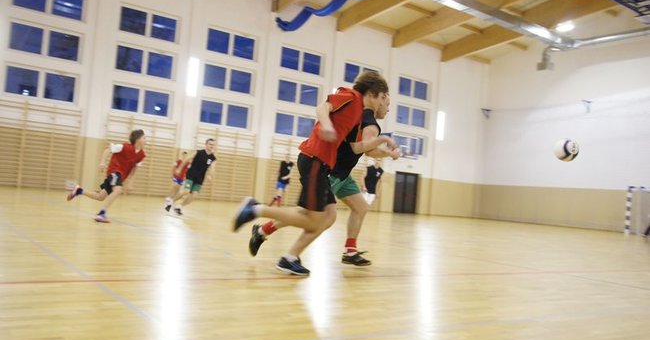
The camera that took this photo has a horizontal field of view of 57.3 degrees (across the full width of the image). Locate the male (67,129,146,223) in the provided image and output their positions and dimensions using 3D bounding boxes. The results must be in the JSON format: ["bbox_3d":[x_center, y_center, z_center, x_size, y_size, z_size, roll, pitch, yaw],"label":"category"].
[{"bbox_3d":[-3.031,0.057,8.258,0.950,1.310,0.570,4,-2,18],"label":"male"}]

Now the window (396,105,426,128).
[{"bbox_3d":[4.593,-2.868,31.672,2.250,0.970,0.140,6,-3,-36],"label":"window"}]

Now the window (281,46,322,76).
[{"bbox_3d":[-1.075,-5.022,27.489,2.250,0.970,0.140,6,-3,-36],"label":"window"}]

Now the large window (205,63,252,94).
[{"bbox_3d":[-4.101,-3.851,25.314,2.250,0.970,0.140,6,-3,-36],"label":"large window"}]

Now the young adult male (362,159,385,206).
[{"bbox_3d":[1.101,0.496,14.400,0.580,1.740,0.500,6,-2,-25],"label":"young adult male"}]

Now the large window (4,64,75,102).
[{"bbox_3d":[-10.026,-3.009,21.020,2.250,0.970,0.140,6,-3,-36],"label":"large window"}]

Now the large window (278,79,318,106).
[{"bbox_3d":[-1.233,-3.593,27.938,2.296,0.965,0.150,6,-3,-36],"label":"large window"}]

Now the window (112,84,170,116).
[{"bbox_3d":[-7.128,-2.681,23.140,2.250,0.970,0.140,6,-3,-36],"label":"window"}]

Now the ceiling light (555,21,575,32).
[{"bbox_3d":[11.241,-6.721,27.878,0.450,0.200,0.900,6,-3,-36],"label":"ceiling light"}]

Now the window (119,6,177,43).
[{"bbox_3d":[-6.996,-5.786,23.644,2.296,0.965,0.150,6,-3,-36],"label":"window"}]

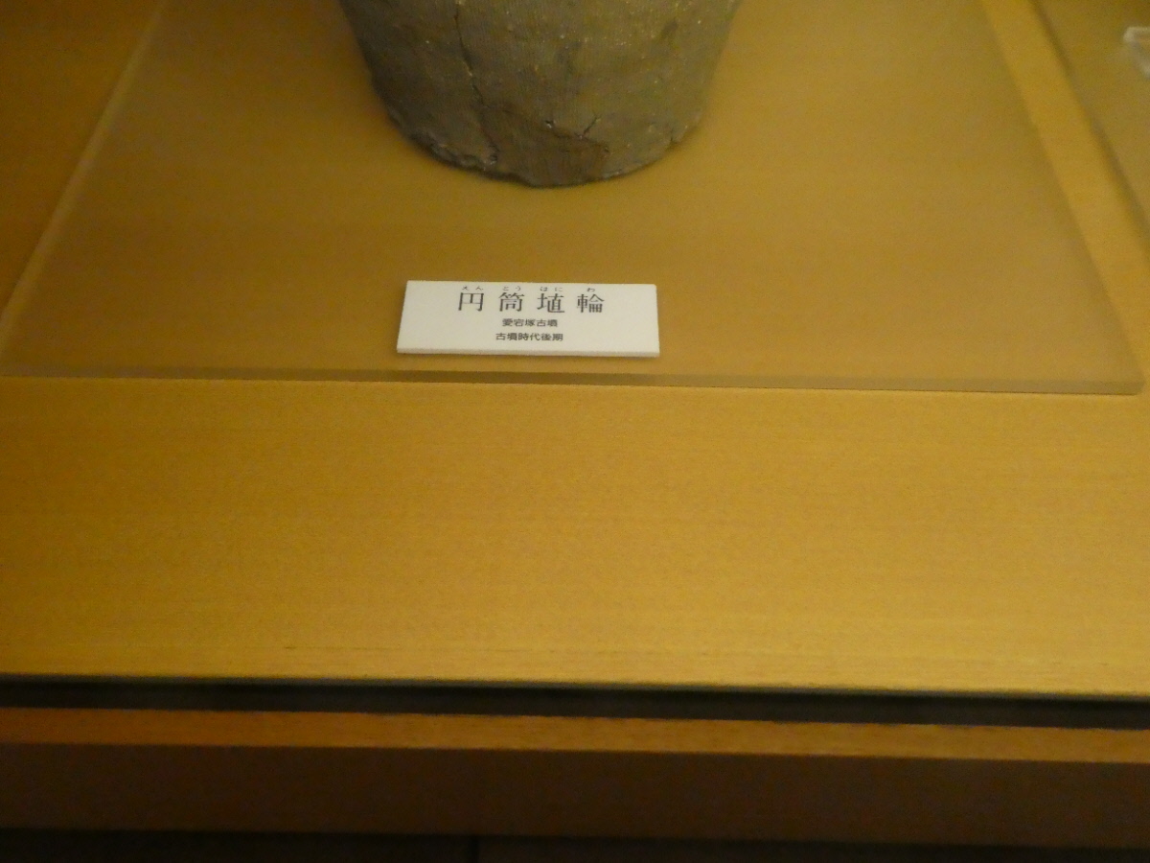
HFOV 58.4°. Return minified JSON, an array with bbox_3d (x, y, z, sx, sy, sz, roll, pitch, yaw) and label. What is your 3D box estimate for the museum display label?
[{"bbox_3d":[-0.025,-0.065,0.586,0.145,0.004,0.053,1,52,0],"label":"museum display label"}]

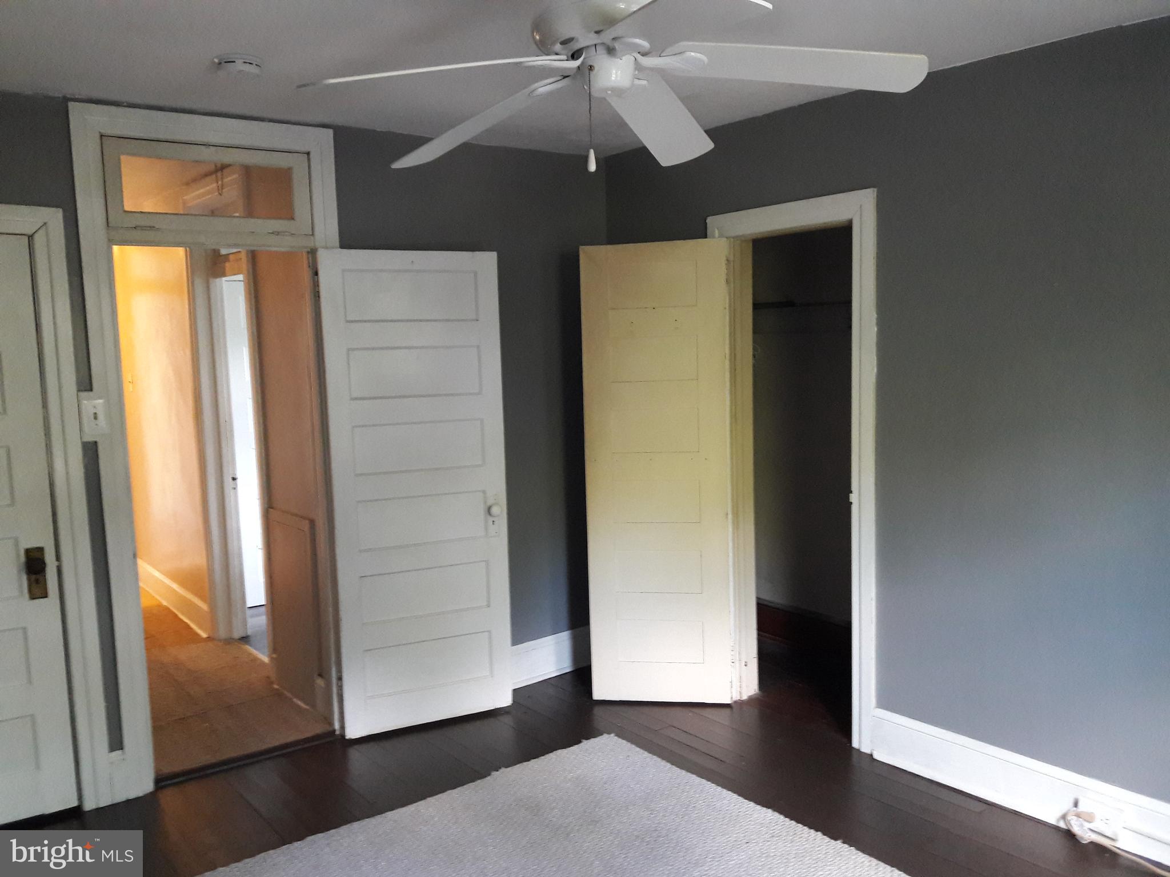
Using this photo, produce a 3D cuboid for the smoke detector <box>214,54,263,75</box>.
[{"bbox_3d":[-1.005,-1.078,2.752,0.139,0.041,0.139,-2,6,0],"label":"smoke detector"}]

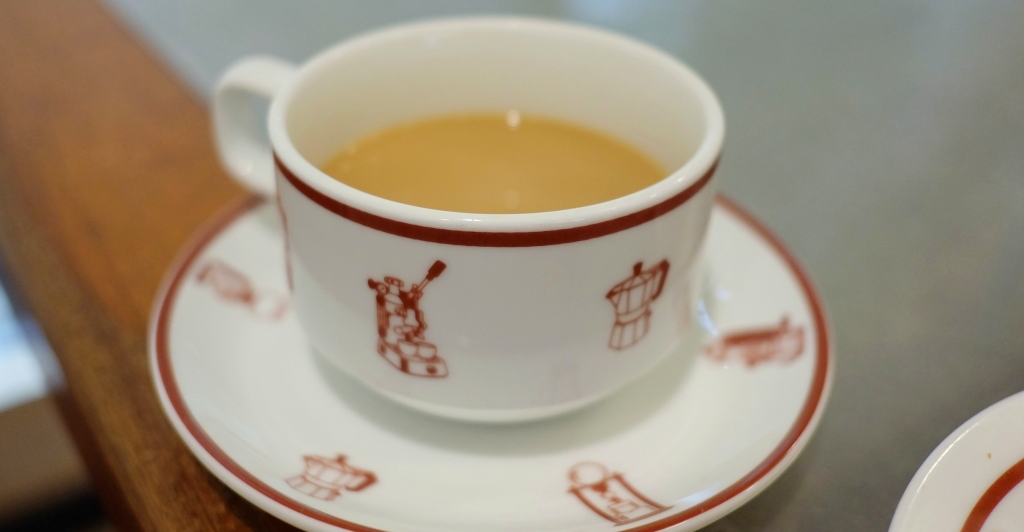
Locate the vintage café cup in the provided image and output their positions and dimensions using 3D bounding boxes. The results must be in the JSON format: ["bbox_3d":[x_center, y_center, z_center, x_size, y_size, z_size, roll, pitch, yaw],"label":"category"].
[{"bbox_3d":[-0.013,-0.013,0.169,0.108,0.059,0.087,12,38,14],"label":"vintage café cup"}]

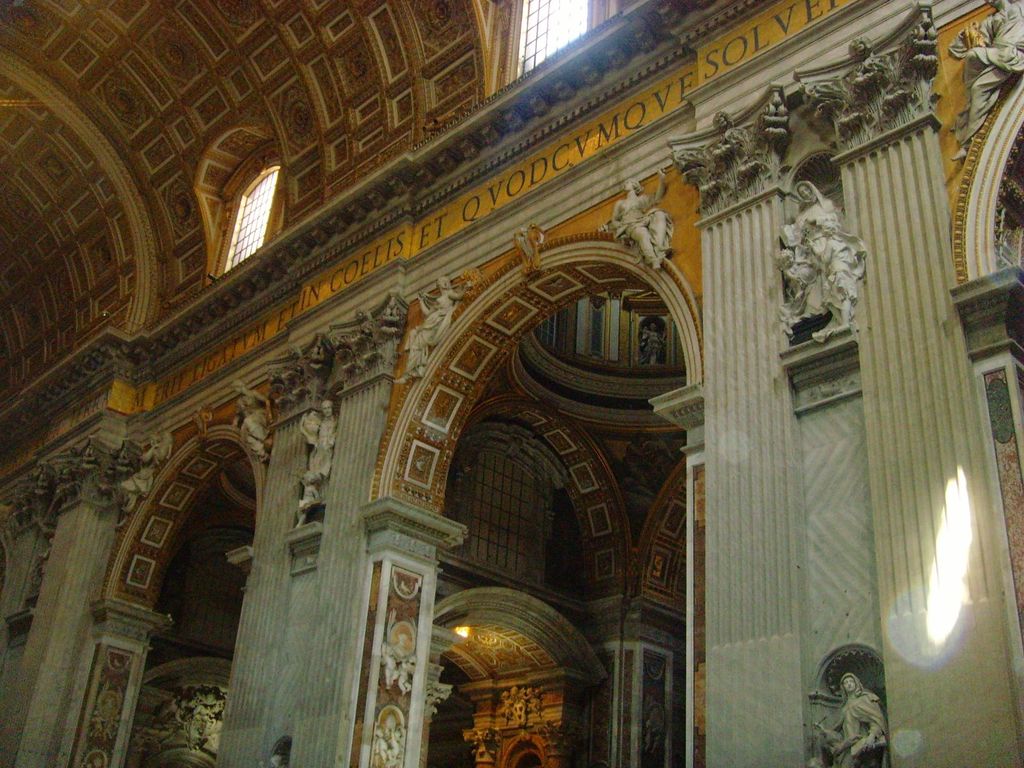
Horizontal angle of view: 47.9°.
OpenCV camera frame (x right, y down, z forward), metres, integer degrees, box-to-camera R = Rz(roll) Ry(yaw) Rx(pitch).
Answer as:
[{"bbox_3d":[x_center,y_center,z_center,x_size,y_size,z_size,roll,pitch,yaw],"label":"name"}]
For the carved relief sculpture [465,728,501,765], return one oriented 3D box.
[{"bbox_3d":[-1.211,16.148,51.207,1.100,1.400,1.400,26,-34,-36],"label":"carved relief sculpture"}]

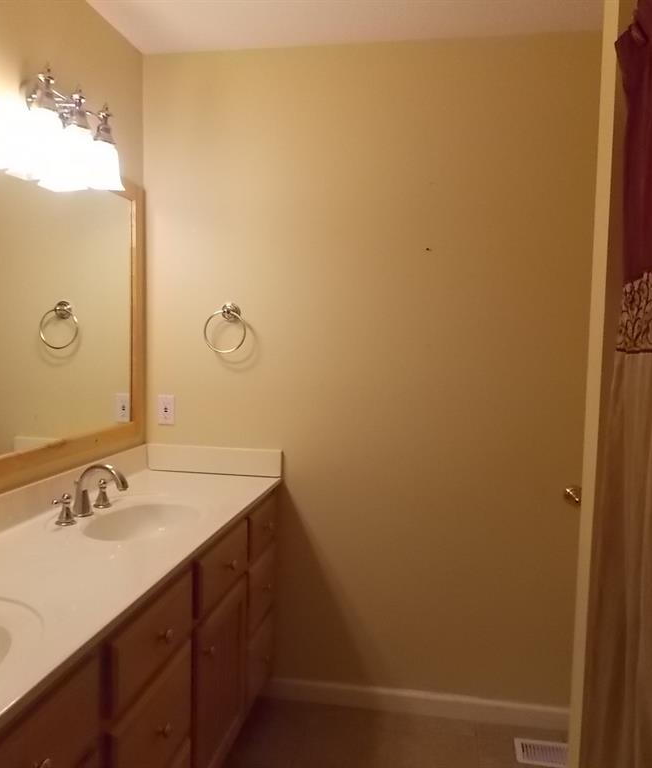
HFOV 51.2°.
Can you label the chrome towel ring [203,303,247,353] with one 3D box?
[{"bbox_3d":[-0.370,-0.208,2.537,0.160,0.185,0.070,2,4,10],"label":"chrome towel ring"}]

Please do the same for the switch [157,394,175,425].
[{"bbox_3d":[-0.617,0.102,2.628,0.070,0.114,0.012,2,4,10],"label":"switch"}]

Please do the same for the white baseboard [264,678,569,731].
[{"bbox_3d":[0.355,1.186,2.523,1.190,0.075,0.014,2,4,10],"label":"white baseboard"}]

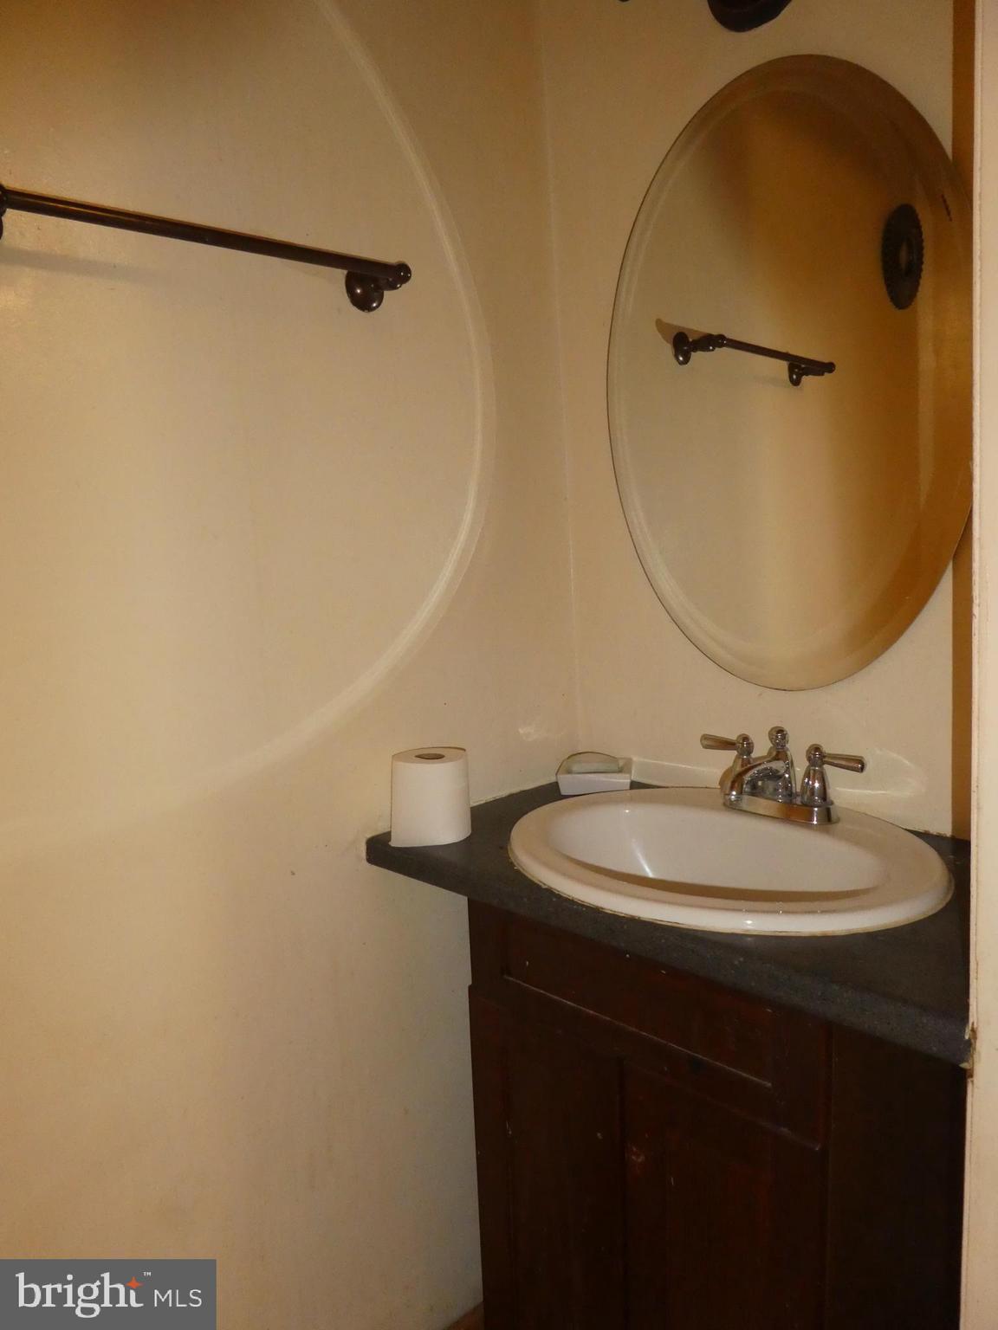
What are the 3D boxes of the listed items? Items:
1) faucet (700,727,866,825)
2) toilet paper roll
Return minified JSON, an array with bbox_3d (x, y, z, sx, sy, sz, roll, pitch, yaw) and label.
[{"bbox_3d":[0.318,0.135,1.113,0.139,0.105,0.226,-11,10,-43],"label":"faucet"},{"bbox_3d":[-0.087,0.166,1.181,0.099,0.102,0.099,-4,7,0],"label":"toilet paper roll"}]

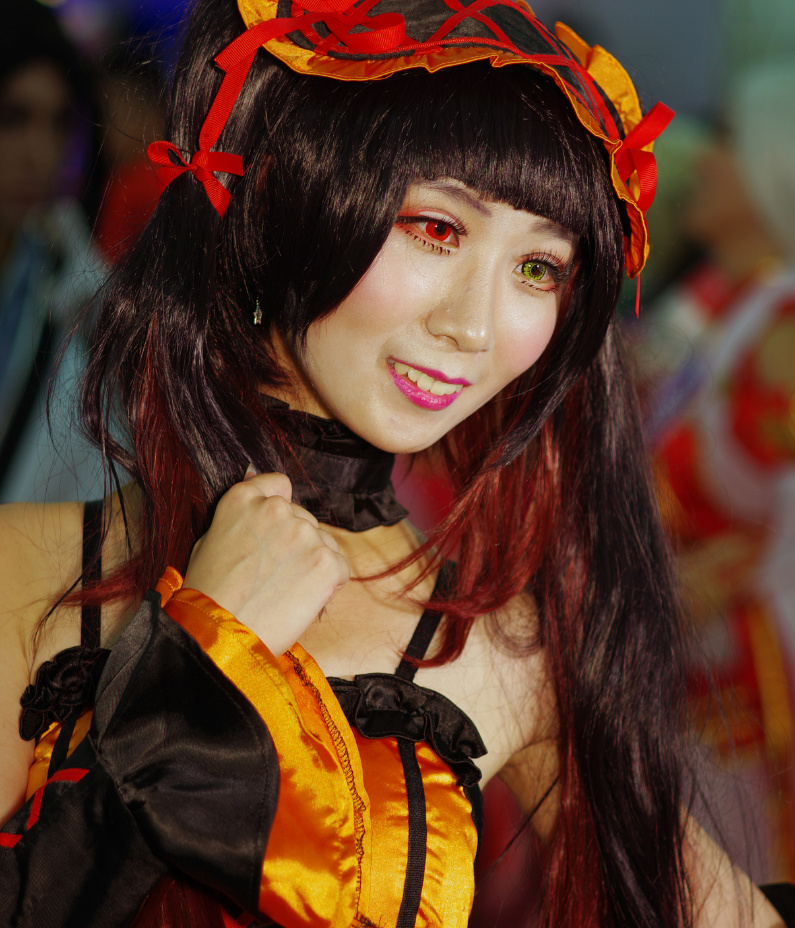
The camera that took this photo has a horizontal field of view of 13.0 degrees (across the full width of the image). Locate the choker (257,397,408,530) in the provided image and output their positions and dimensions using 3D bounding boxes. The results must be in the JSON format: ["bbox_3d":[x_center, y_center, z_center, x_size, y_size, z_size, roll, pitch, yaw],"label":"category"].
[{"bbox_3d":[-0.048,-0.005,1.805,0.115,0.057,0.115,5,14,-27],"label":"choker"}]

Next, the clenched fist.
[{"bbox_3d":[-0.060,0.049,1.715,0.076,0.083,0.068,31,6,-16],"label":"clenched fist"}]

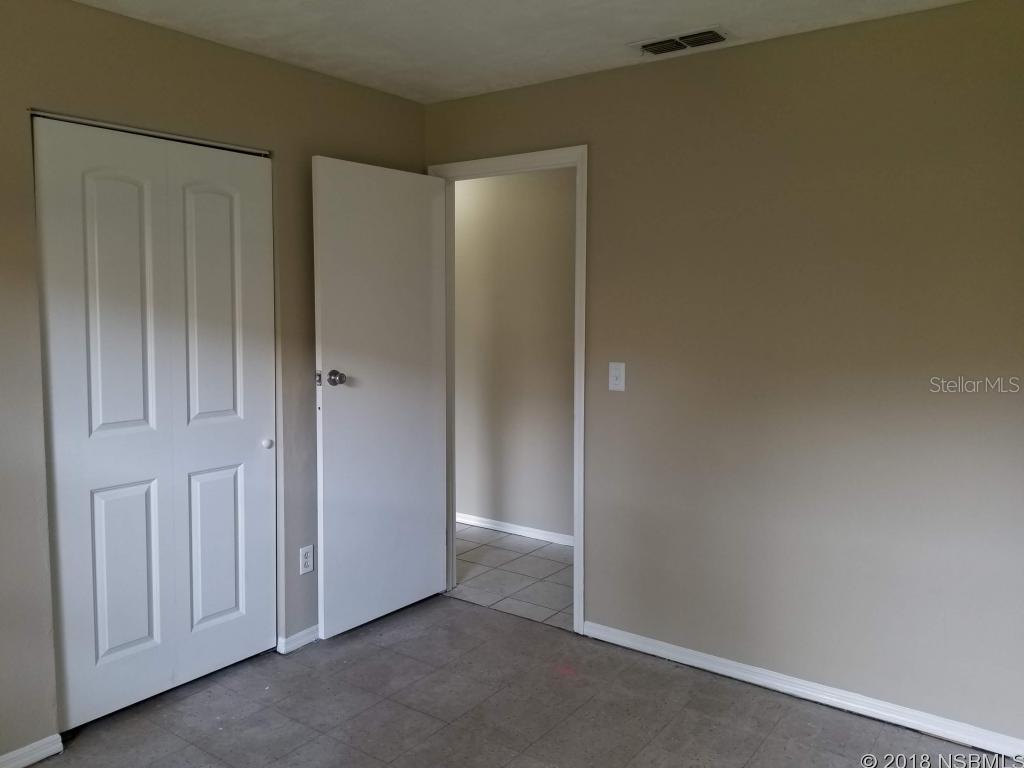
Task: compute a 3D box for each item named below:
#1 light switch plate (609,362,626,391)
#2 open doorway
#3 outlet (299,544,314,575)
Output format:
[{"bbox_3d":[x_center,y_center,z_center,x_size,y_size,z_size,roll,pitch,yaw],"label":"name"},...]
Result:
[{"bbox_3d":[0.439,-0.028,3.219,0.072,0.117,0.008,4,7,35],"label":"light switch plate"},{"bbox_3d":[-0.009,0.029,3.616,0.888,2.125,0.130,4,7,35],"label":"open doorway"},{"bbox_3d":[-0.878,0.755,3.298,0.007,0.116,0.071,4,7,35],"label":"outlet"}]

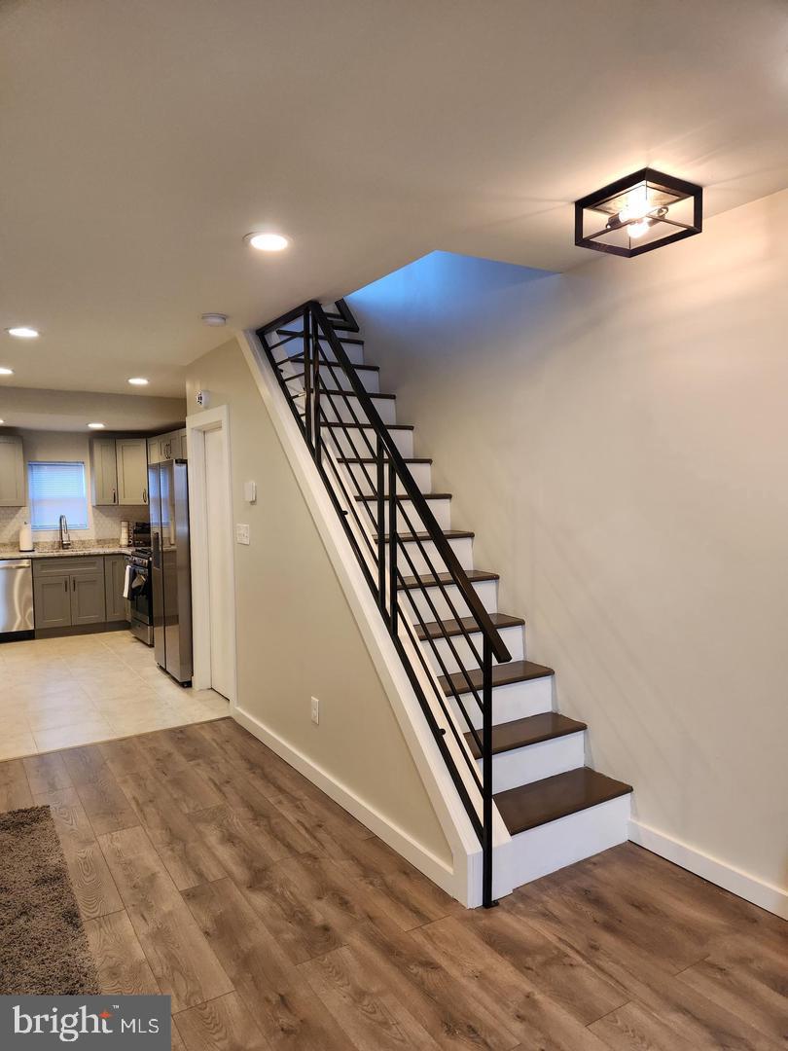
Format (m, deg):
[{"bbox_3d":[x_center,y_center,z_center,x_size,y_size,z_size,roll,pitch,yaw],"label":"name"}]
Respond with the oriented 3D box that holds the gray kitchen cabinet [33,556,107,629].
[{"bbox_3d":[-3.573,0.709,7.643,0.688,0.770,0.585,-2,3,-32],"label":"gray kitchen cabinet"}]

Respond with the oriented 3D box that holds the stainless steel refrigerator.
[{"bbox_3d":[-1.613,0.350,6.036,0.747,1.794,0.847,-2,3,-32],"label":"stainless steel refrigerator"}]

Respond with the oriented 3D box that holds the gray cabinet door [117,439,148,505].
[{"bbox_3d":[-2.927,-0.600,7.837,0.375,0.765,0.030,0,3,9],"label":"gray cabinet door"}]

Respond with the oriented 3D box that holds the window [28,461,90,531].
[{"bbox_3d":[-3.781,-0.329,7.883,0.590,0.770,0.092,-2,3,-32],"label":"window"}]

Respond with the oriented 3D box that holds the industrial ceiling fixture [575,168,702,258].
[{"bbox_3d":[0.827,-1.053,2.374,0.285,0.152,0.302,-2,3,-32],"label":"industrial ceiling fixture"}]

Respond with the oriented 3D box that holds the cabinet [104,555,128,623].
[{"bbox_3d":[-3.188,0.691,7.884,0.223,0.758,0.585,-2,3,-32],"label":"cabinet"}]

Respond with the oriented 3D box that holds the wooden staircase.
[{"bbox_3d":[0.005,0.024,3.721,0.901,2.649,2.441,-2,3,-32],"label":"wooden staircase"}]

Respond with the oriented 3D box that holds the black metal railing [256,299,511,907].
[{"bbox_3d":[-0.224,0.106,3.367,0.059,2.526,2.310,-2,3,-32],"label":"black metal railing"}]

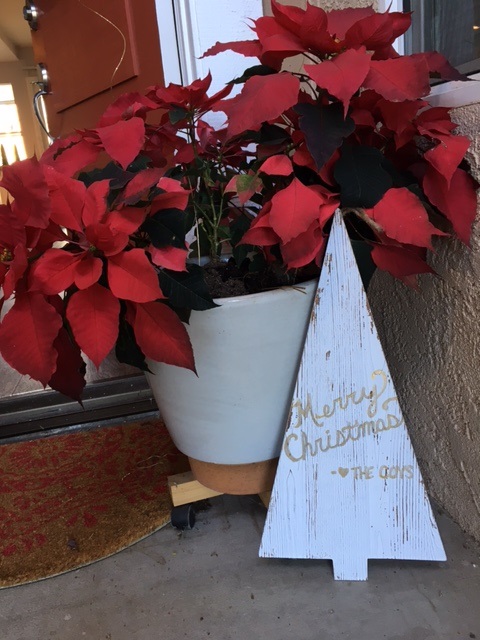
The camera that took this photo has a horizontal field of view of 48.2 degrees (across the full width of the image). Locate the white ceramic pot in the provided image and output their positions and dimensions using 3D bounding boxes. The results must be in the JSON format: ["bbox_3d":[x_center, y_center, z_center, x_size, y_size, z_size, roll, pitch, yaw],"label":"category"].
[{"bbox_3d":[-0.008,0.073,0.891,0.364,0.306,0.364,-6,15,1],"label":"white ceramic pot"}]

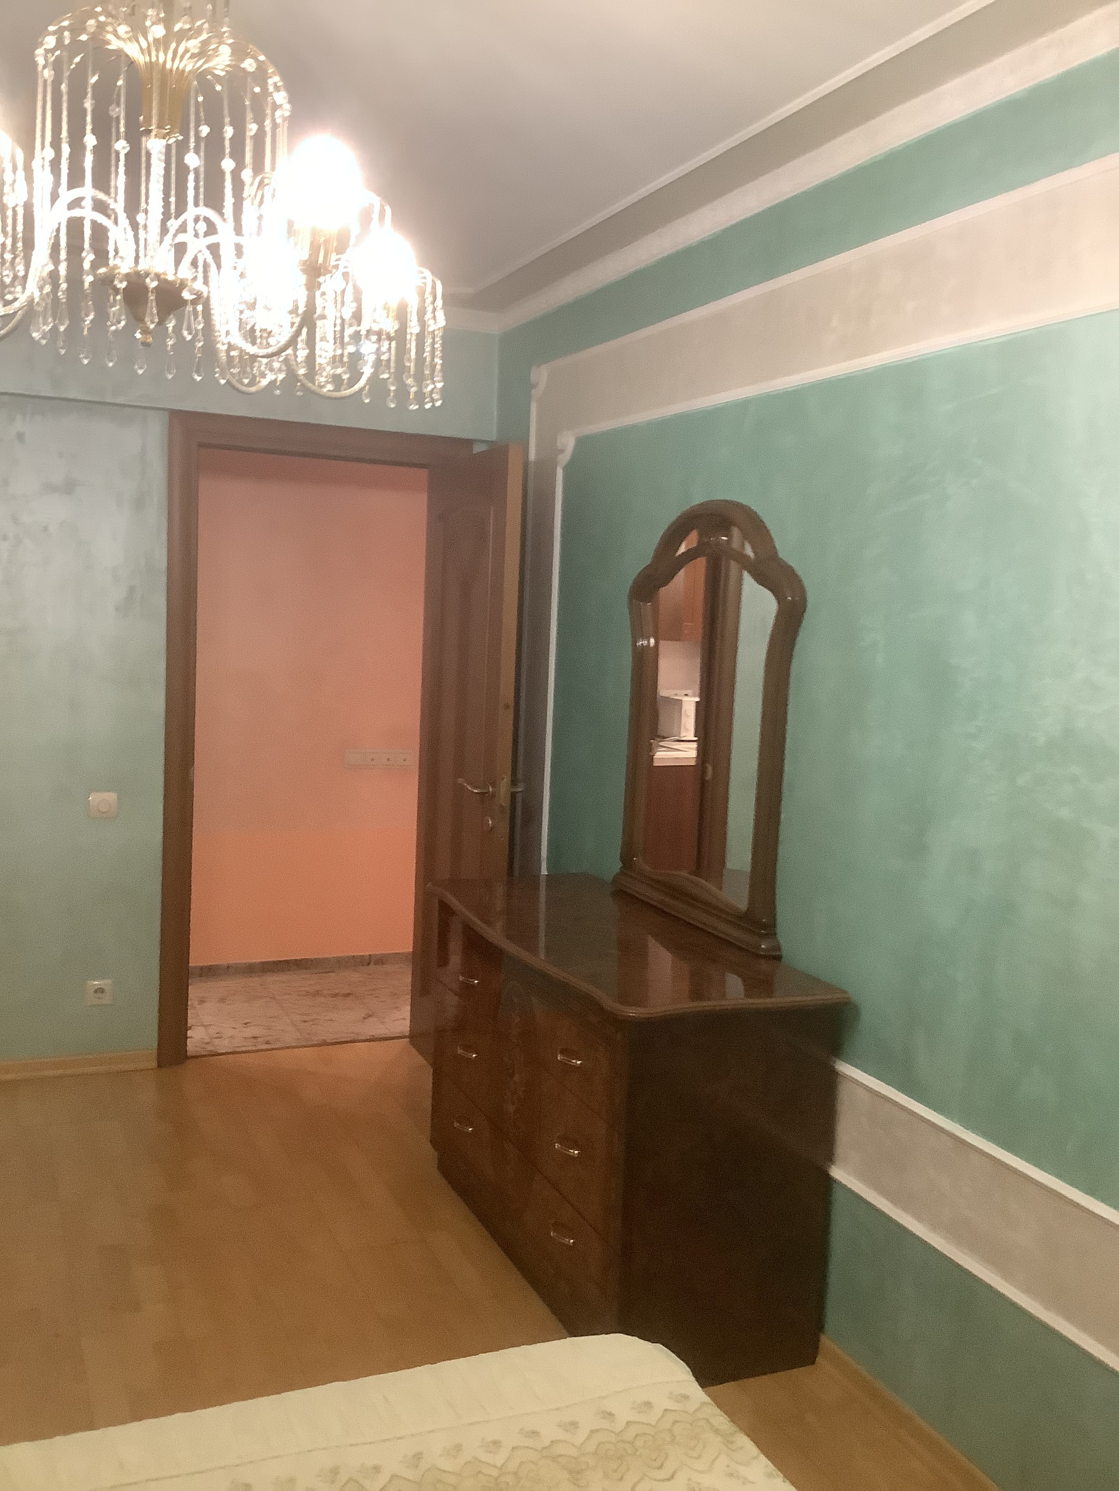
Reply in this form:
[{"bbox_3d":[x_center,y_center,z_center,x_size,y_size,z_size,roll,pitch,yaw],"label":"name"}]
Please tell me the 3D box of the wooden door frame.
[{"bbox_3d":[-0.826,-0.002,4.516,1.012,2.103,0.160,0,6,-24],"label":"wooden door frame"}]

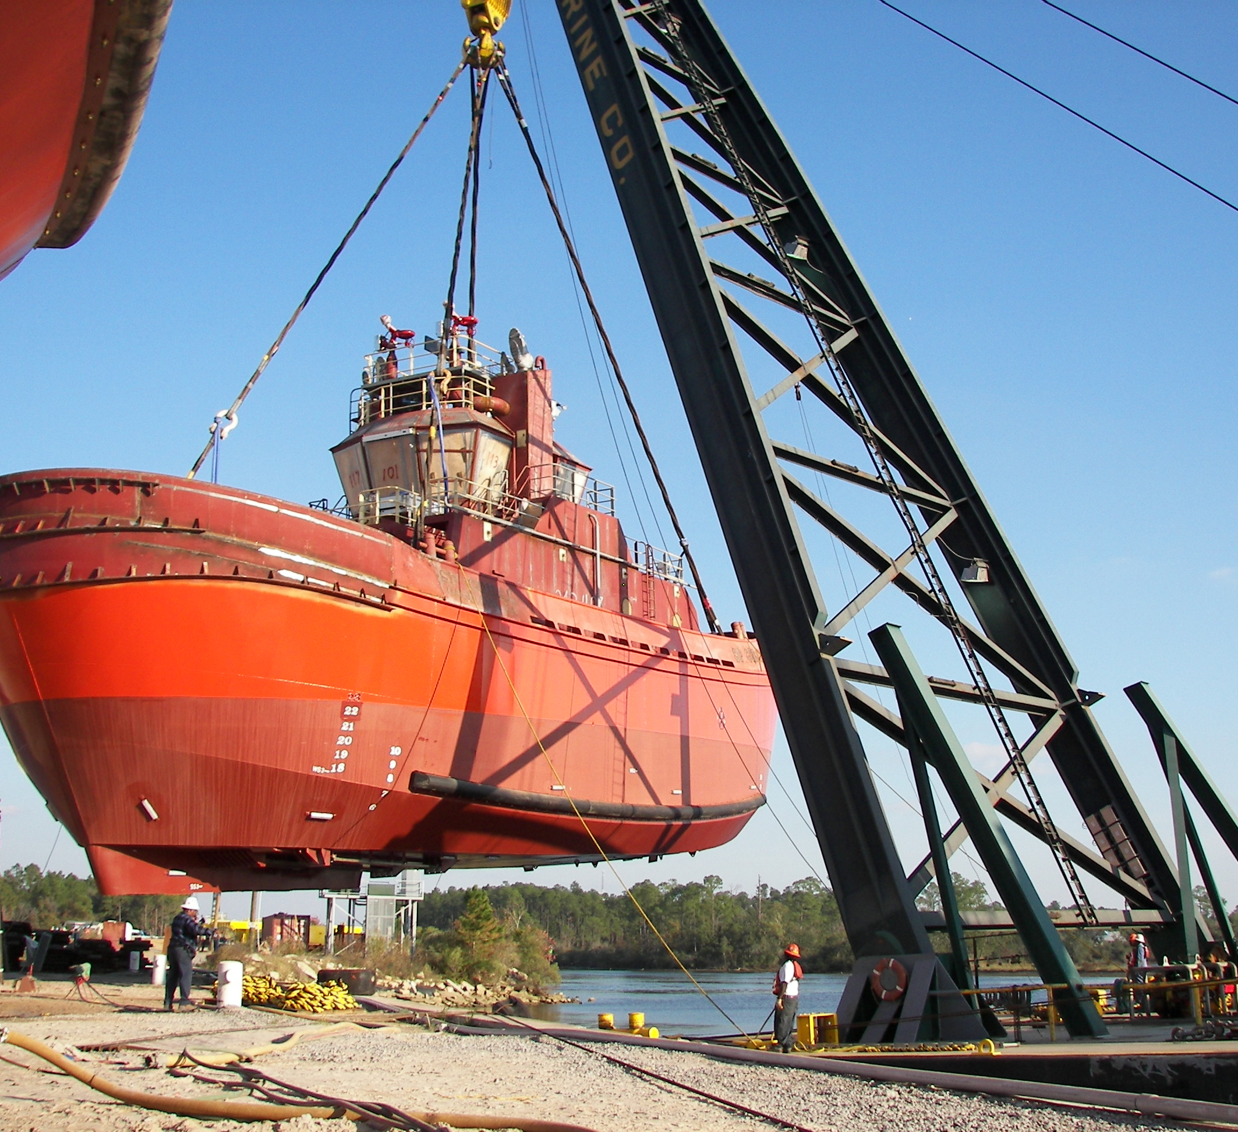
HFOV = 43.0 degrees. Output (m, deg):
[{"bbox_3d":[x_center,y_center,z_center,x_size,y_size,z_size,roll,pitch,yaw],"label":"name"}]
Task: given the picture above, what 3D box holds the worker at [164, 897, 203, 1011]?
[{"bbox_3d":[-7.181,6.402,25.914,0.620,1.820,0.550,4,-14,-14],"label":"worker"}]

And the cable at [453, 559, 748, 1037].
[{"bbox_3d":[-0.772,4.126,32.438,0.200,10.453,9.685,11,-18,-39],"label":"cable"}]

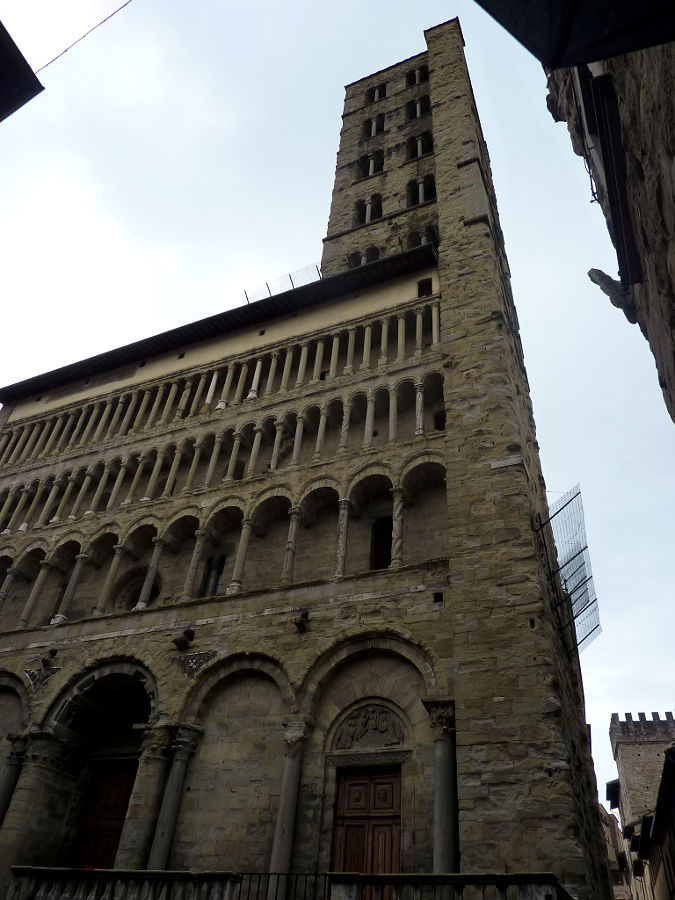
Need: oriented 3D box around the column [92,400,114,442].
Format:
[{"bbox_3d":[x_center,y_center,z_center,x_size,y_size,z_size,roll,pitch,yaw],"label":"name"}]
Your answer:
[{"bbox_3d":[-11.772,-1.466,32.730,0.350,2.811,0.350,-13,-44,21],"label":"column"}]

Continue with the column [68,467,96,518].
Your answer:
[{"bbox_3d":[-10.799,1.779,27.551,0.360,2.781,0.360,-13,-46,20],"label":"column"}]

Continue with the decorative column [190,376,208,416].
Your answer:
[{"bbox_3d":[-6.130,-2.361,28.773,0.320,2.601,0.320,-13,-44,21],"label":"decorative column"}]

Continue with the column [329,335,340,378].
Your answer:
[{"bbox_3d":[-0.128,-4.250,29.385,0.350,2.590,0.350,3,-40,3],"label":"column"}]

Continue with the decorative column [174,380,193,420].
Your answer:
[{"bbox_3d":[-7.628,-2.475,32.243,0.370,2.490,0.370,-13,-43,21],"label":"decorative column"}]

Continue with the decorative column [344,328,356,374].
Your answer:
[{"bbox_3d":[0.555,-4.021,26.396,0.330,2.691,0.330,-13,-46,20],"label":"decorative column"}]

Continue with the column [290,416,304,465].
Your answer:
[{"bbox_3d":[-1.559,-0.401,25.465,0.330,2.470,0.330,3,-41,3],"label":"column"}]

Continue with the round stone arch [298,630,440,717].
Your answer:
[{"bbox_3d":[0.973,6.244,18.312,4.052,2.233,0.600,-13,-44,20],"label":"round stone arch"}]

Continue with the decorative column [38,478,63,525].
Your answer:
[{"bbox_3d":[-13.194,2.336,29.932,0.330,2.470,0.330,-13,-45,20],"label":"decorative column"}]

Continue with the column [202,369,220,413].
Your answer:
[{"bbox_3d":[-5.507,-2.595,28.650,0.330,2.691,0.330,-13,-46,20],"label":"column"}]

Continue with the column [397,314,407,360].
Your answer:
[{"bbox_3d":[2.648,-4.689,26.894,0.350,2.844,0.350,-13,-44,21],"label":"column"}]

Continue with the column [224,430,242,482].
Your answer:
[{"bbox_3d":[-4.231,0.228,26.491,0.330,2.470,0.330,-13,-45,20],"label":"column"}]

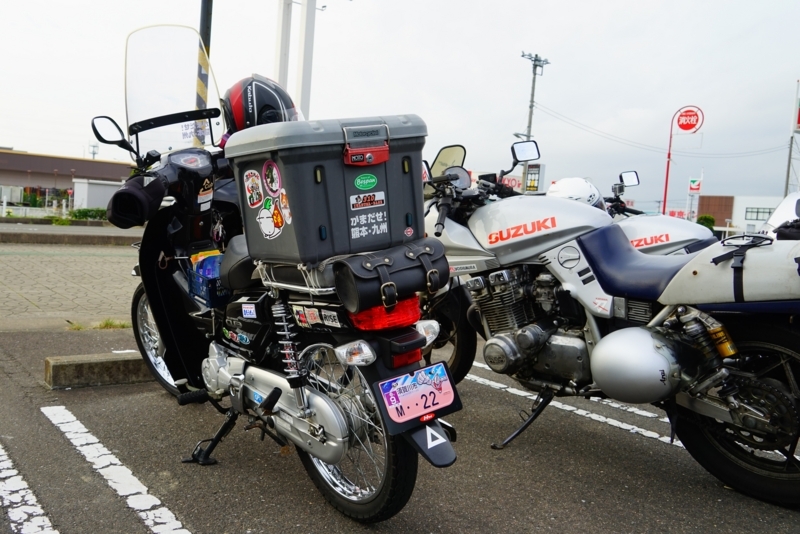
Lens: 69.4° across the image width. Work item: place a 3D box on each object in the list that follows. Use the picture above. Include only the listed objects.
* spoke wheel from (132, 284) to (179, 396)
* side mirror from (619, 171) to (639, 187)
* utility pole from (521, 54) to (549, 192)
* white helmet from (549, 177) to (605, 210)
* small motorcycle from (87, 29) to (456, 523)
[{"bbox_3d":[-0.981,0.323,2.531,0.560,0.560,0.080,7,22,32],"label":"spoke wheel"},{"bbox_3d":[1.473,-0.568,3.720,0.140,0.100,0.050,-7,12,-25],"label":"side mirror"},{"bbox_3d":[7.459,-6.541,33.863,2.000,11.610,0.600,3,4,-26],"label":"utility pole"},{"bbox_3d":[0.962,-0.352,3.150,0.330,0.260,0.260,5,4,15],"label":"white helmet"},{"bbox_3d":[-0.580,-0.082,1.940,0.740,1.510,1.880,-6,10,-42],"label":"small motorcycle"}]

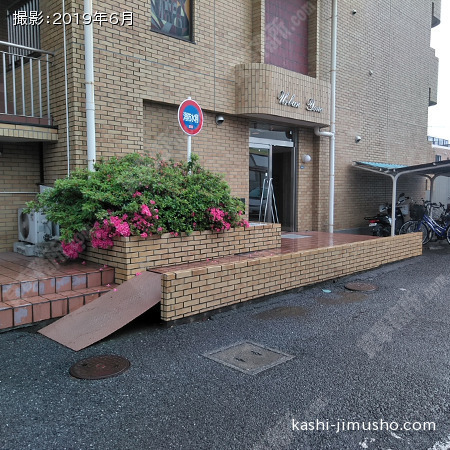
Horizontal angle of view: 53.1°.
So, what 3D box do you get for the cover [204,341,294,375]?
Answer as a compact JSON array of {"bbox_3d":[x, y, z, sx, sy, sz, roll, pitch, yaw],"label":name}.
[{"bbox_3d":[0.217,1.179,4.018,0.600,0.030,0.550,4,6,45],"label":"cover"}]

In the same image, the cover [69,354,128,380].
[{"bbox_3d":[-1.048,1.189,3.784,0.500,0.030,0.500,0,4,0],"label":"cover"}]

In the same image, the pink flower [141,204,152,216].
[{"bbox_3d":[-1.054,-0.195,6.050,0.160,0.160,0.130,-1,5,-10],"label":"pink flower"}]

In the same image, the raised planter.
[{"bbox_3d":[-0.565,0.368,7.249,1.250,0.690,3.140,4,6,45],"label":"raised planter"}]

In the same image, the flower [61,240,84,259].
[{"bbox_3d":[-2.081,0.334,6.150,0.320,0.240,0.250,-2,5,-19],"label":"flower"}]

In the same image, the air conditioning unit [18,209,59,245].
[{"bbox_3d":[-3.029,0.014,7.262,0.300,0.560,0.750,-5,6,-45],"label":"air conditioning unit"}]

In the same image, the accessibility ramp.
[{"bbox_3d":[-1.200,0.872,4.990,0.880,0.450,1.500,4,6,45],"label":"accessibility ramp"}]

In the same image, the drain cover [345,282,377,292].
[{"bbox_3d":[2.067,0.939,6.847,0.500,0.035,0.500,0,4,0],"label":"drain cover"}]

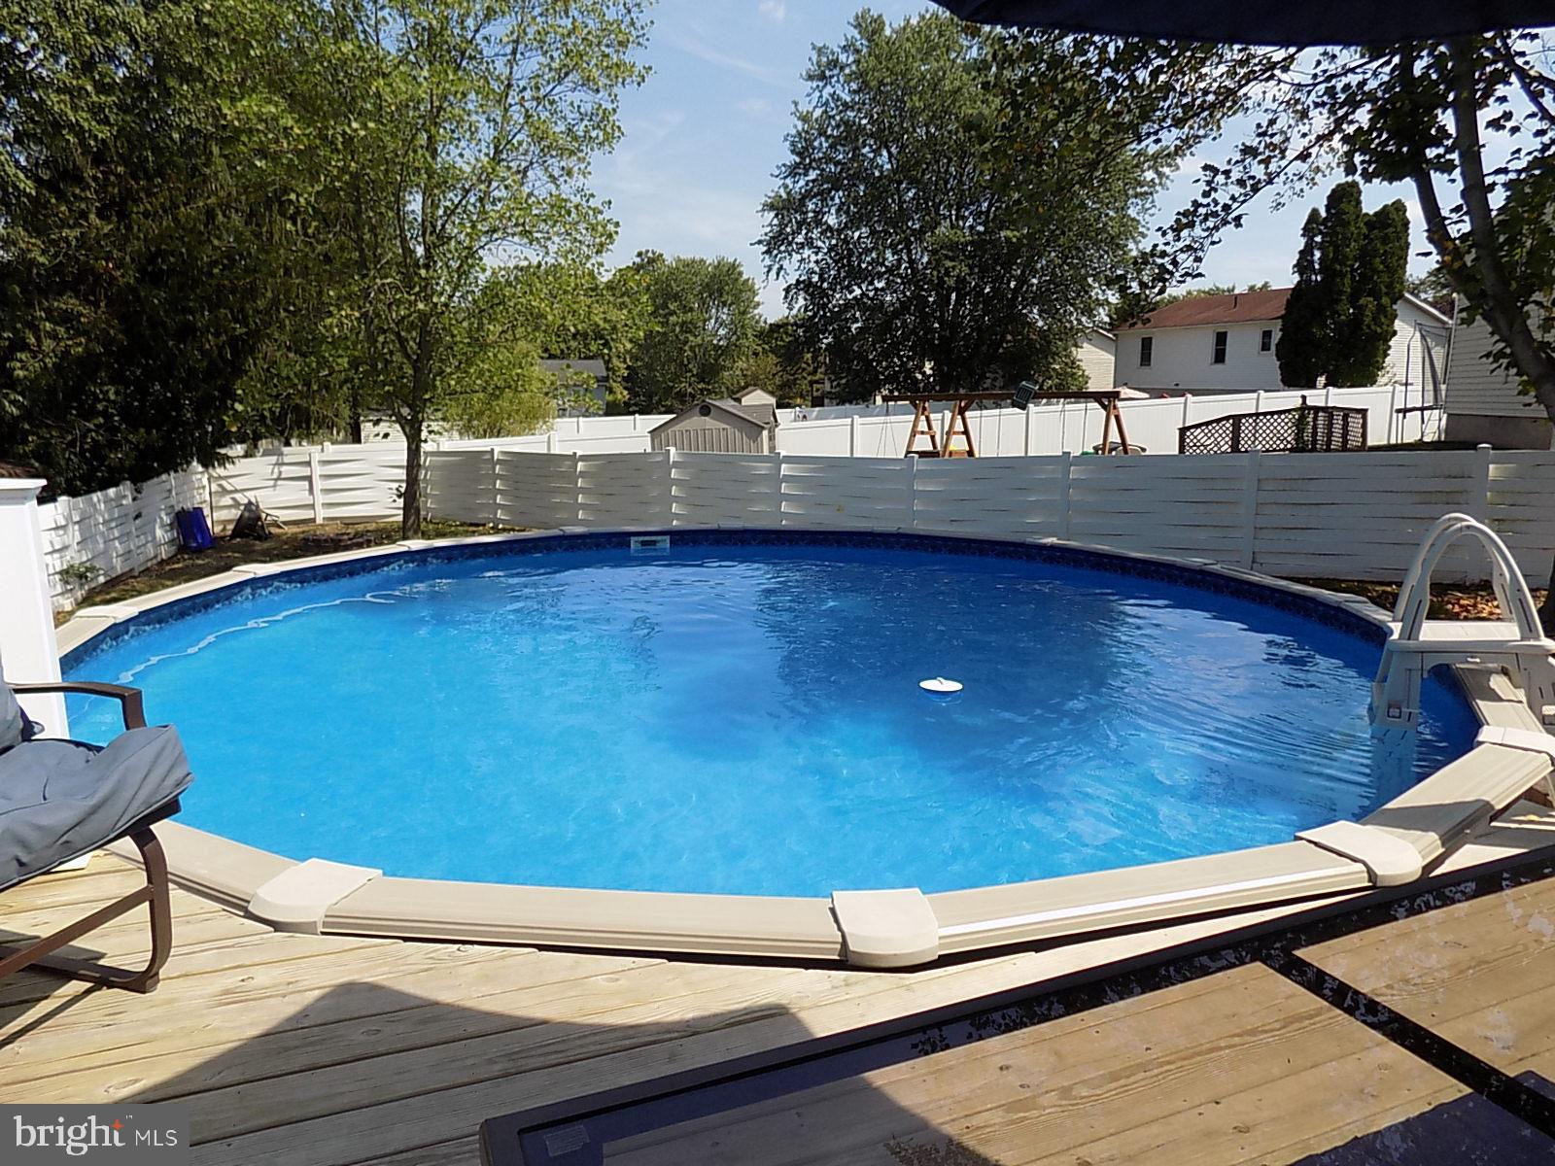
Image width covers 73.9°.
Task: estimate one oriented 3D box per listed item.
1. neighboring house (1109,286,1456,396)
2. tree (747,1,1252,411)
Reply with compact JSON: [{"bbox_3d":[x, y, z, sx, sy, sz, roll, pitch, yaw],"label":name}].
[{"bbox_3d":[21.205,-9.711,44.246,7.800,5.800,10.800,-4,11,-22],"label":"neighboring house"},{"bbox_3d":[6.960,-10.655,32.587,14.000,13.500,13.500,2,11,11],"label":"tree"}]

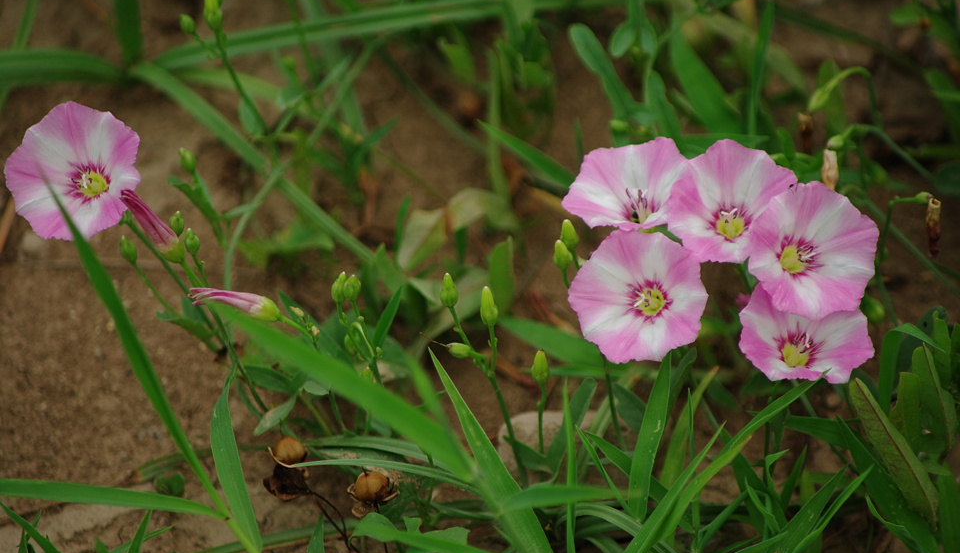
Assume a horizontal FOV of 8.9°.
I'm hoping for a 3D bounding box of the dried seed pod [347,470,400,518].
[{"bbox_3d":[-0.019,0.039,1.110,0.009,0.008,0.009,-7,30,0],"label":"dried seed pod"}]

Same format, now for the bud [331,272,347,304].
[{"bbox_3d":[-0.026,0.002,1.120,0.003,0.006,0.003,9,23,0],"label":"bud"}]

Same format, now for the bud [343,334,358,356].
[{"bbox_3d":[-0.024,0.012,1.125,0.003,0.004,0.003,-9,23,0],"label":"bud"}]

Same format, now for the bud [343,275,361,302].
[{"bbox_3d":[-0.023,0.002,1.120,0.003,0.005,0.003,7,23,0],"label":"bud"}]

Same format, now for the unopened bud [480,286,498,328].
[{"bbox_3d":[0.002,0.005,1.115,0.003,0.008,0.003,-7,23,0],"label":"unopened bud"}]

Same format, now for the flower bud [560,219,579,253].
[{"bbox_3d":[0.016,-0.007,1.120,0.003,0.006,0.003,-12,23,0],"label":"flower bud"}]

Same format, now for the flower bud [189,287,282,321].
[{"bbox_3d":[-0.047,0.005,1.200,0.018,0.005,0.005,11,41,-9],"label":"flower bud"}]

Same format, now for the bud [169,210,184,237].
[{"bbox_3d":[-0.059,-0.010,1.200,0.003,0.005,0.003,2,21,-1],"label":"bud"}]

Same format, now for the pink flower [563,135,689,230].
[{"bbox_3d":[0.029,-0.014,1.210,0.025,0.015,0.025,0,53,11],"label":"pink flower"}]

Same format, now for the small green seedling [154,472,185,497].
[{"bbox_3d":[-0.061,0.041,1.215,0.006,0.005,0.005,0,37,0],"label":"small green seedling"}]

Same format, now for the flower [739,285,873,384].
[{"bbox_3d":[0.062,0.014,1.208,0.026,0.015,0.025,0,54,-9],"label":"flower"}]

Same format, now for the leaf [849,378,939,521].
[{"bbox_3d":[0.081,0.034,1.205,0.008,0.032,0.004,-30,6,13],"label":"leaf"}]

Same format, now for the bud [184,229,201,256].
[{"bbox_3d":[-0.052,-0.006,1.125,0.003,0.005,0.003,-6,23,0],"label":"bud"}]

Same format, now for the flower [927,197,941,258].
[{"bbox_3d":[0.083,-0.009,1.135,0.003,0.012,0.003,0,35,0],"label":"flower"}]

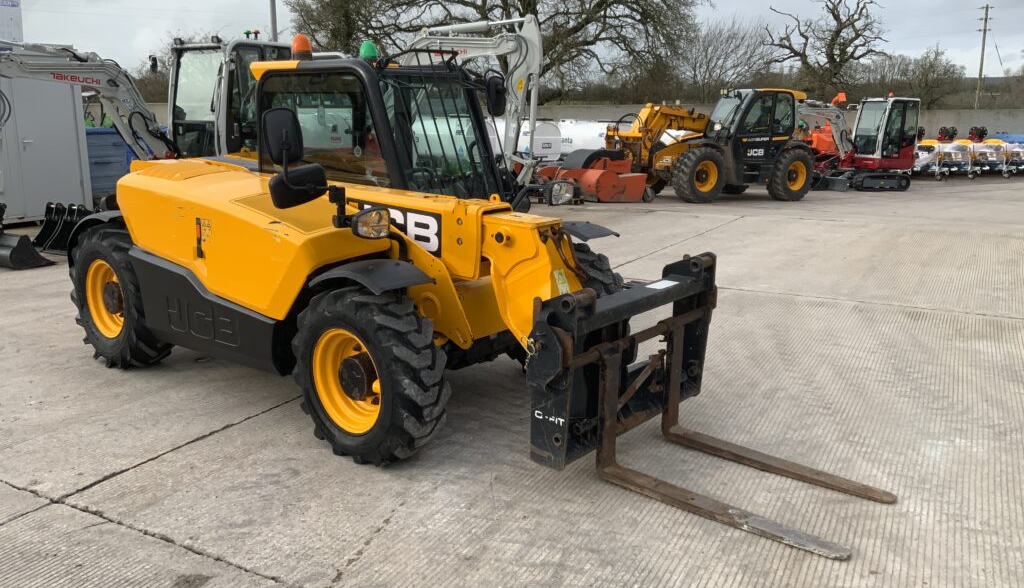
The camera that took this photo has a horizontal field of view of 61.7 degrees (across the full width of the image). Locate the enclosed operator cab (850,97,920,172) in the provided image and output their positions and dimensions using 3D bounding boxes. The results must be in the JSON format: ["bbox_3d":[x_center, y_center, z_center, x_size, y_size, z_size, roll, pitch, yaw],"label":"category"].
[{"bbox_3d":[9.765,-4.165,22.400,1.350,1.900,1.100,-6,13,-27],"label":"enclosed operator cab"}]

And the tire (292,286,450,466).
[{"bbox_3d":[-0.694,0.391,4.163,0.835,0.835,0.330,10,16,38],"label":"tire"}]

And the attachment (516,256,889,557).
[{"bbox_3d":[1.016,0.402,3.858,1.310,0.940,1.360,10,16,38],"label":"attachment"}]

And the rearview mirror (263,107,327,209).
[{"bbox_3d":[-1.022,-0.641,4.030,0.270,0.460,0.170,-6,14,-26],"label":"rearview mirror"}]

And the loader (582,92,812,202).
[{"bbox_3d":[4.513,-3.516,20.018,5.100,2.500,2.300,-6,13,-29],"label":"loader"}]

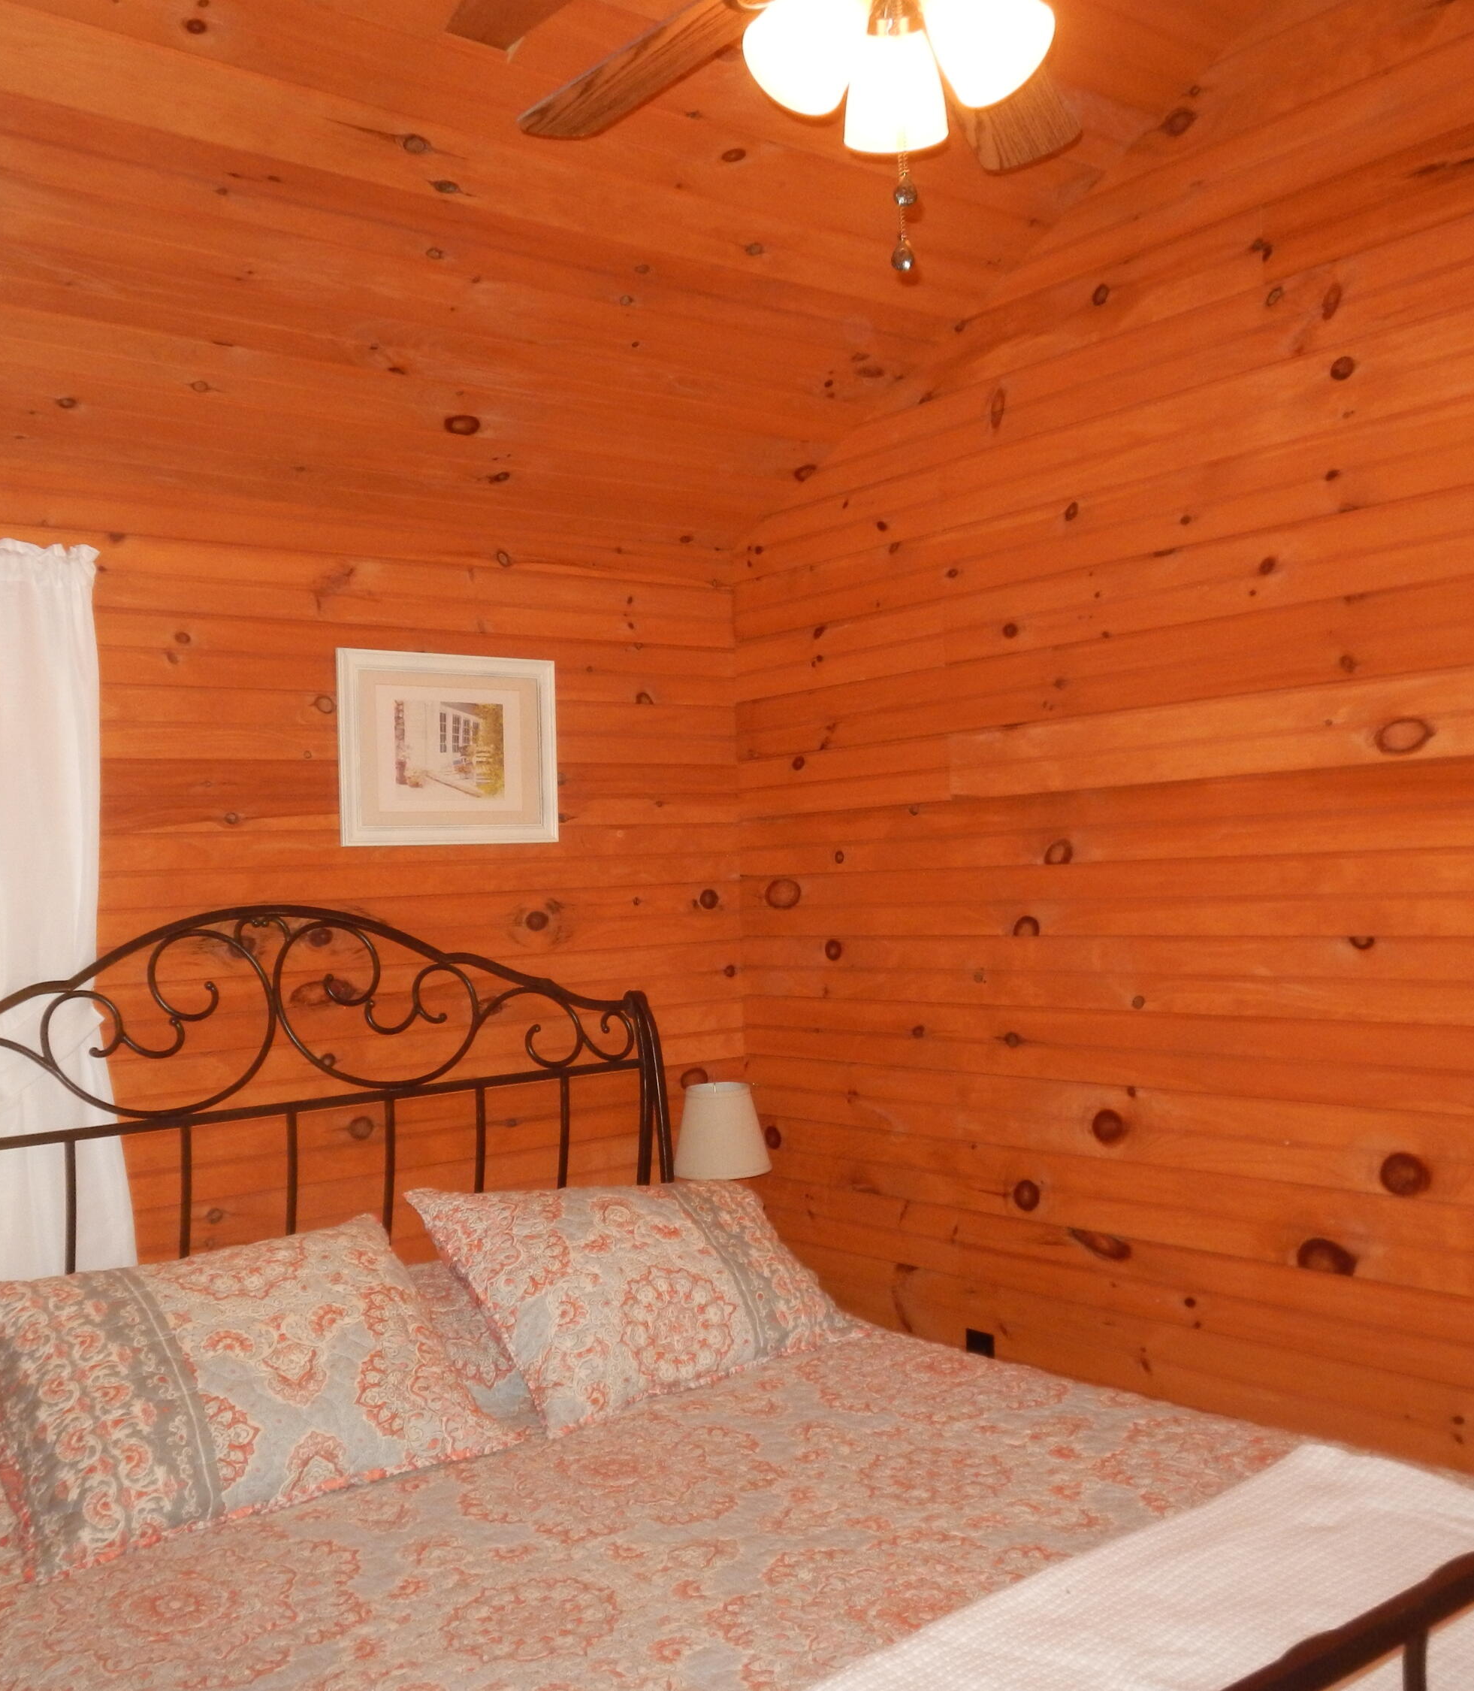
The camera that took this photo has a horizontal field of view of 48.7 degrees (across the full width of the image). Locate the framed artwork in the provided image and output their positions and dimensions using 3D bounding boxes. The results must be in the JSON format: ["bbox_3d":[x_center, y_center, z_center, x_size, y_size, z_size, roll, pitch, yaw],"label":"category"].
[{"bbox_3d":[-0.569,-0.188,3.231,0.483,0.375,0.025,-1,-2,-39],"label":"framed artwork"}]

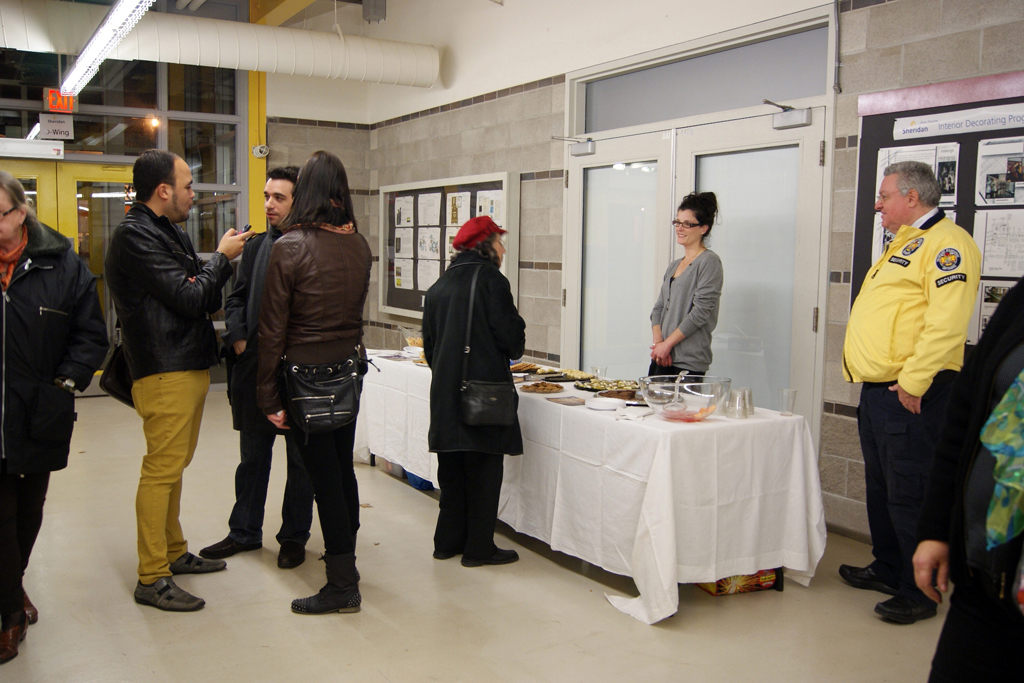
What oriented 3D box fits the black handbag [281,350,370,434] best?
[{"bbox_3d":[-0.707,0.185,3.540,0.330,0.330,0.160,0,6,-12],"label":"black handbag"}]

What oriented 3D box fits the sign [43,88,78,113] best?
[{"bbox_3d":[-3.896,-2.080,8.100,0.300,0.200,0.060,-3,7,-31],"label":"sign"}]

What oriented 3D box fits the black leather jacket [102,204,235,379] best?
[{"bbox_3d":[-1.390,-0.199,3.820,0.490,0.710,0.480,1,6,-2],"label":"black leather jacket"}]

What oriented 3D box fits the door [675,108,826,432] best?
[{"bbox_3d":[1.285,-0.169,5.360,0.050,2.160,1.160,-3,7,-31],"label":"door"}]

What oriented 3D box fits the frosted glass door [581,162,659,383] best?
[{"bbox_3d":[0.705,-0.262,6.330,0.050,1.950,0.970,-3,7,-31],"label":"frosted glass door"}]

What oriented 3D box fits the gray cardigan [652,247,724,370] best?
[{"bbox_3d":[0.933,-0.166,5.020,0.300,0.660,0.440,-3,7,-35],"label":"gray cardigan"}]

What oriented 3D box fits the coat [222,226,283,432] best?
[{"bbox_3d":[-1.113,-0.055,4.290,0.500,0.970,0.340,4,7,30],"label":"coat"}]

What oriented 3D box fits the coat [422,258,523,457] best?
[{"bbox_3d":[-0.170,0.054,4.250,0.410,0.920,0.490,-4,7,-37],"label":"coat"}]

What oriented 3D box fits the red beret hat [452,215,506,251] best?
[{"bbox_3d":[-0.146,-0.486,4.220,0.250,0.155,0.220,-2,7,-28],"label":"red beret hat"}]

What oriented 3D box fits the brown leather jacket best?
[{"bbox_3d":[-0.776,-0.086,3.690,0.480,0.750,0.310,-2,7,-25],"label":"brown leather jacket"}]

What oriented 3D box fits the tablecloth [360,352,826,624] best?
[{"bbox_3d":[0.131,0.554,5.117,0.860,0.755,3.140,-3,7,-31],"label":"tablecloth"}]

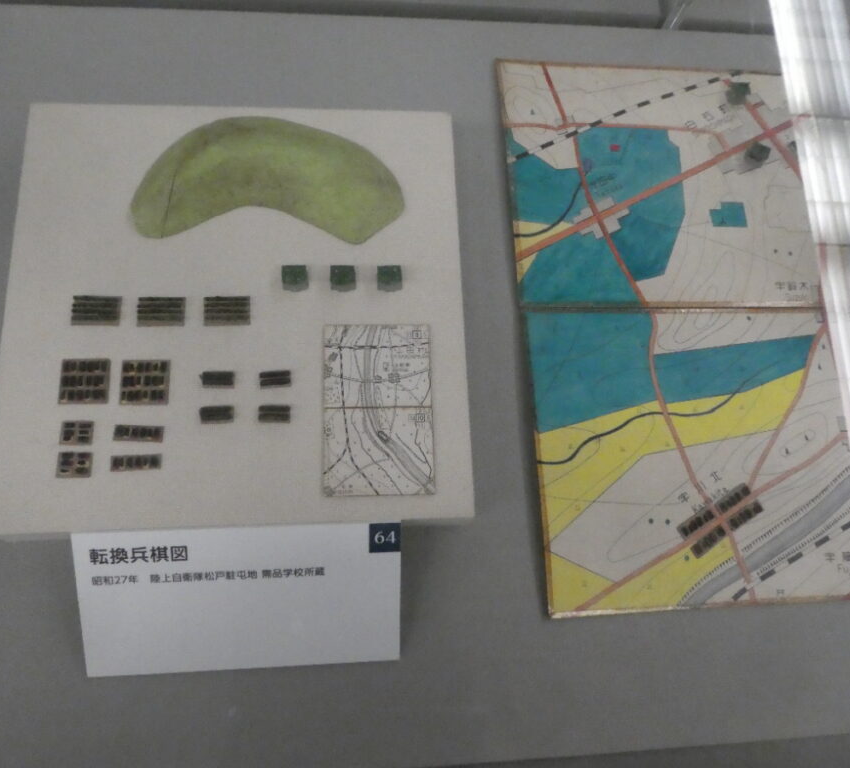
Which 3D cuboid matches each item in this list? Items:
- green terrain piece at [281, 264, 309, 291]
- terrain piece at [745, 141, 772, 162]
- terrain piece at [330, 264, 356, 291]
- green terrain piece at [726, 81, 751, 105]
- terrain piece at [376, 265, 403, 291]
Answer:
[{"bbox_3d":[-0.088,-0.072,0.480,0.017,0.012,0.014,-3,75,-6],"label":"green terrain piece"},{"bbox_3d":[0.279,-0.191,0.592,0.015,0.011,0.015,24,74,1],"label":"terrain piece"},{"bbox_3d":[-0.056,-0.072,0.483,0.017,0.012,0.014,-2,75,-6],"label":"terrain piece"},{"bbox_3d":[0.268,-0.248,0.606,0.016,0.012,0.014,-3,75,-6],"label":"green terrain piece"},{"bbox_3d":[-0.024,-0.073,0.487,0.017,0.012,0.014,-2,75,-6],"label":"terrain piece"}]

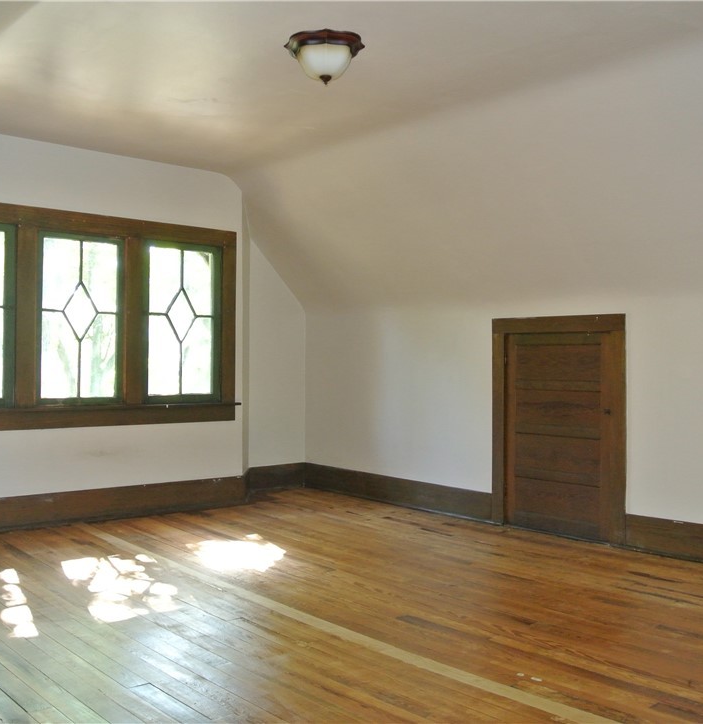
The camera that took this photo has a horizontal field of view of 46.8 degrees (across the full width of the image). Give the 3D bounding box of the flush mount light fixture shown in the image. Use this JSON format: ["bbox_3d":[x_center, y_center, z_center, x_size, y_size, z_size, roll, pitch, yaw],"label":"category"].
[{"bbox_3d":[-0.112,-1.284,3.499,0.358,0.180,0.358,0,-1,0],"label":"flush mount light fixture"}]

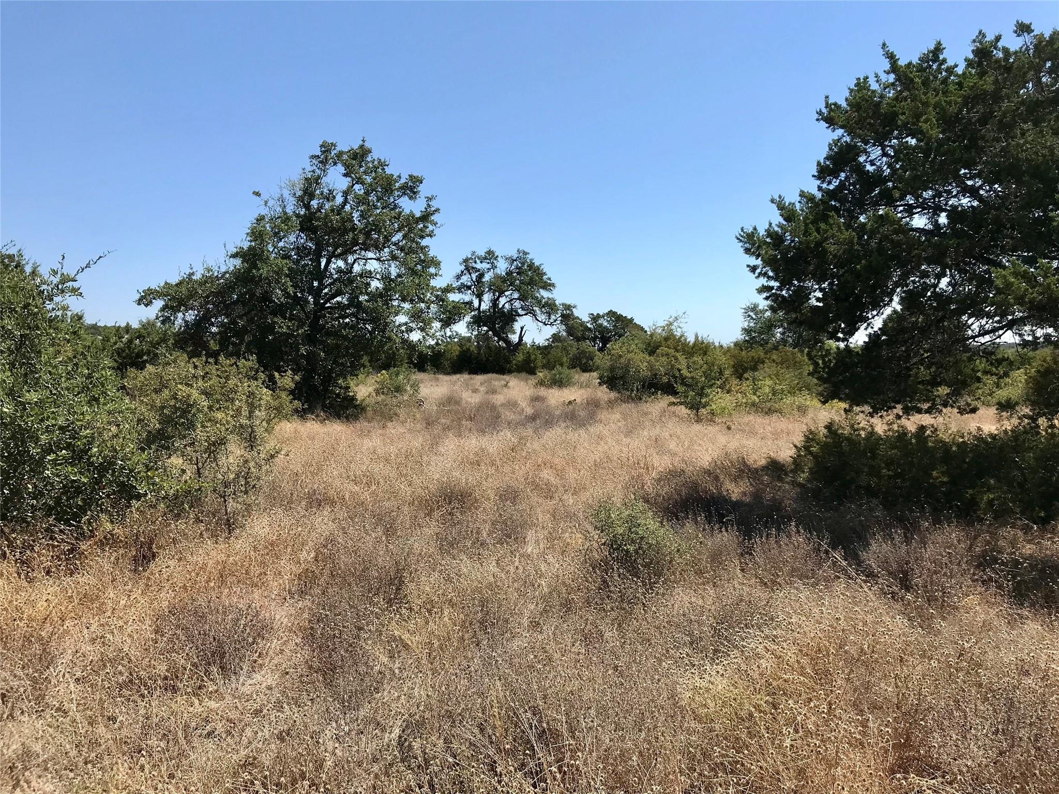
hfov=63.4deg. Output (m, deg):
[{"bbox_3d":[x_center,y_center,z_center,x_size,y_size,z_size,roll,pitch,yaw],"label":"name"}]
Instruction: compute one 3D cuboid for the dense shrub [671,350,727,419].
[{"bbox_3d":[3.516,-0.258,17.800,1.151,1.405,1.093,0,4,0],"label":"dense shrub"}]

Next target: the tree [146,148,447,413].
[{"bbox_3d":[-4.934,-2.467,17.800,5.881,5.235,5.411,0,4,0],"label":"tree"}]

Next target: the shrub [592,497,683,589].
[{"bbox_3d":[0.703,0.955,5.600,0.575,0.580,0.546,0,4,0],"label":"shrub"}]

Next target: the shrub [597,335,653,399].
[{"bbox_3d":[2.804,-0.864,24.500,1.720,1.766,1.720,0,4,0],"label":"shrub"}]

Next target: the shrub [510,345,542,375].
[{"bbox_3d":[-0.162,-1.805,42.000,1.567,1.447,1.567,0,4,0],"label":"shrub"}]

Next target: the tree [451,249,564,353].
[{"bbox_3d":[-1.066,-4.643,46.000,6.072,6.460,5.465,0,4,0],"label":"tree"}]

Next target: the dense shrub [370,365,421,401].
[{"bbox_3d":[-3.588,-0.389,23.000,1.314,0.920,1.249,0,4,0],"label":"dense shrub"}]

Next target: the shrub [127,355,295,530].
[{"bbox_3d":[-2.752,0.390,7.400,1.387,1.448,1.248,0,4,0],"label":"shrub"}]

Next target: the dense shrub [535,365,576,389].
[{"bbox_3d":[0.868,-0.672,29.000,1.357,0.803,1.289,0,4,0],"label":"dense shrub"}]

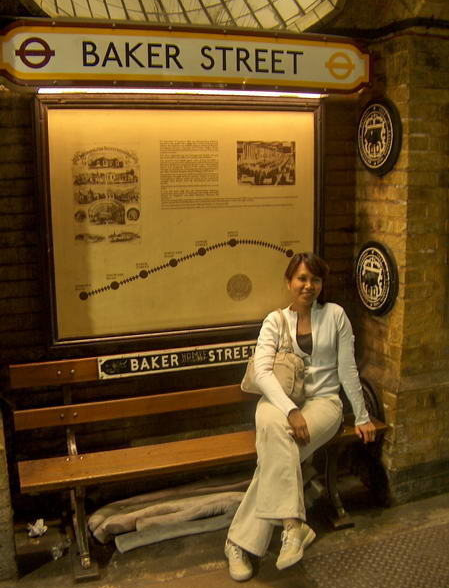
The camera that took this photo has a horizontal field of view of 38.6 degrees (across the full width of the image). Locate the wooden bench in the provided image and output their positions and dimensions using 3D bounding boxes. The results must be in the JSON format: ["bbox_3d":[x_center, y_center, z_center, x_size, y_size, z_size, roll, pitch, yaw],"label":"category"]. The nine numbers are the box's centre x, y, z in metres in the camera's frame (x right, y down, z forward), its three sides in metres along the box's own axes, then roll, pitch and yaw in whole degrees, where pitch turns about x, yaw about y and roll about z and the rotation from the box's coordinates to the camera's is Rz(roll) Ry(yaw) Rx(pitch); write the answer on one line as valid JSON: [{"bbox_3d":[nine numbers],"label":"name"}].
[{"bbox_3d":[-0.065,0.681,2.898,1.660,0.838,0.396,-4,10,-17],"label":"wooden bench"}]

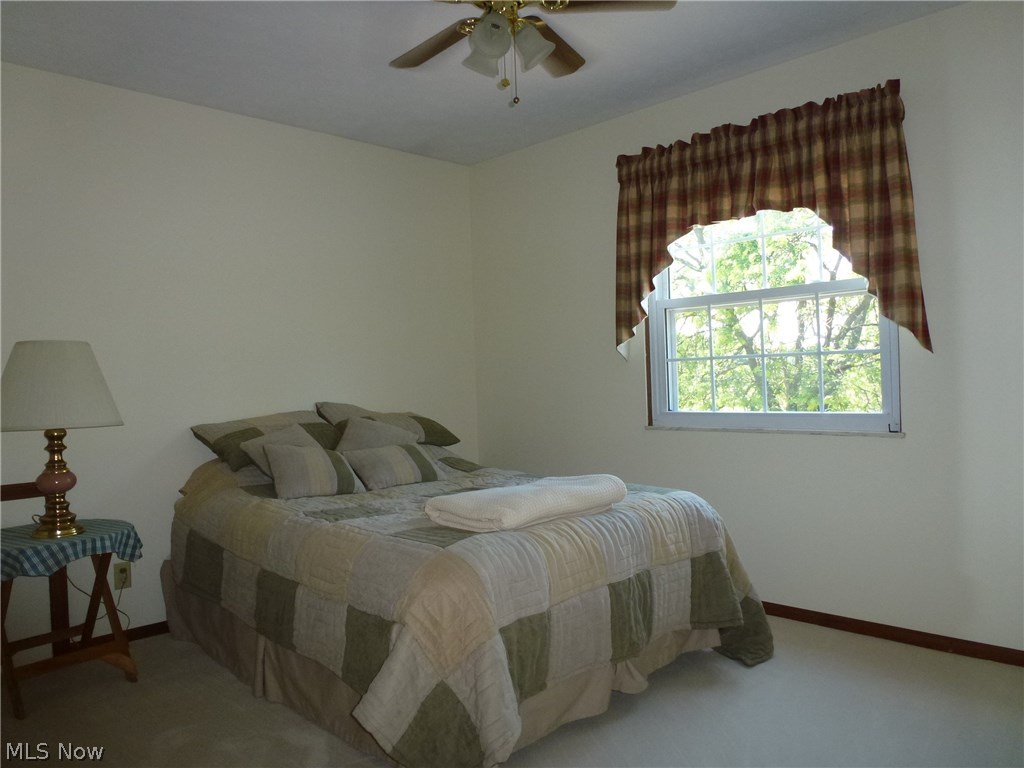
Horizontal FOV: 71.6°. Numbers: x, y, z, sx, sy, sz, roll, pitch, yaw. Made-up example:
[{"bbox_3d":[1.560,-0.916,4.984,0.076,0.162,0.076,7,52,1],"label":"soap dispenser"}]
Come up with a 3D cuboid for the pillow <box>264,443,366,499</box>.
[{"bbox_3d":[-0.924,0.400,3.314,0.404,0.120,0.320,3,39,-37],"label":"pillow"}]

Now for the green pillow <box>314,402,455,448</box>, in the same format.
[{"bbox_3d":[-0.640,0.209,3.691,0.628,0.150,0.440,1,28,-47],"label":"green pillow"}]

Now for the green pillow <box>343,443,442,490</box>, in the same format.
[{"bbox_3d":[-0.595,0.409,3.526,0.407,0.120,0.310,-2,36,-42],"label":"green pillow"}]

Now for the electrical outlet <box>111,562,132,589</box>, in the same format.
[{"bbox_3d":[-1.699,0.842,3.107,0.070,0.115,0.016,-2,1,-41],"label":"electrical outlet"}]

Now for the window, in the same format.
[{"bbox_3d":[1.119,-0.386,3.225,1.170,1.220,0.120,-1,1,43],"label":"window"}]

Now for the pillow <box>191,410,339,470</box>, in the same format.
[{"bbox_3d":[-1.086,0.259,3.311,0.420,0.150,0.639,35,26,33],"label":"pillow"}]

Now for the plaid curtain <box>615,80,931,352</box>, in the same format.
[{"bbox_3d":[1.053,-0.633,3.160,1.380,1.050,0.120,-1,1,43],"label":"plaid curtain"}]

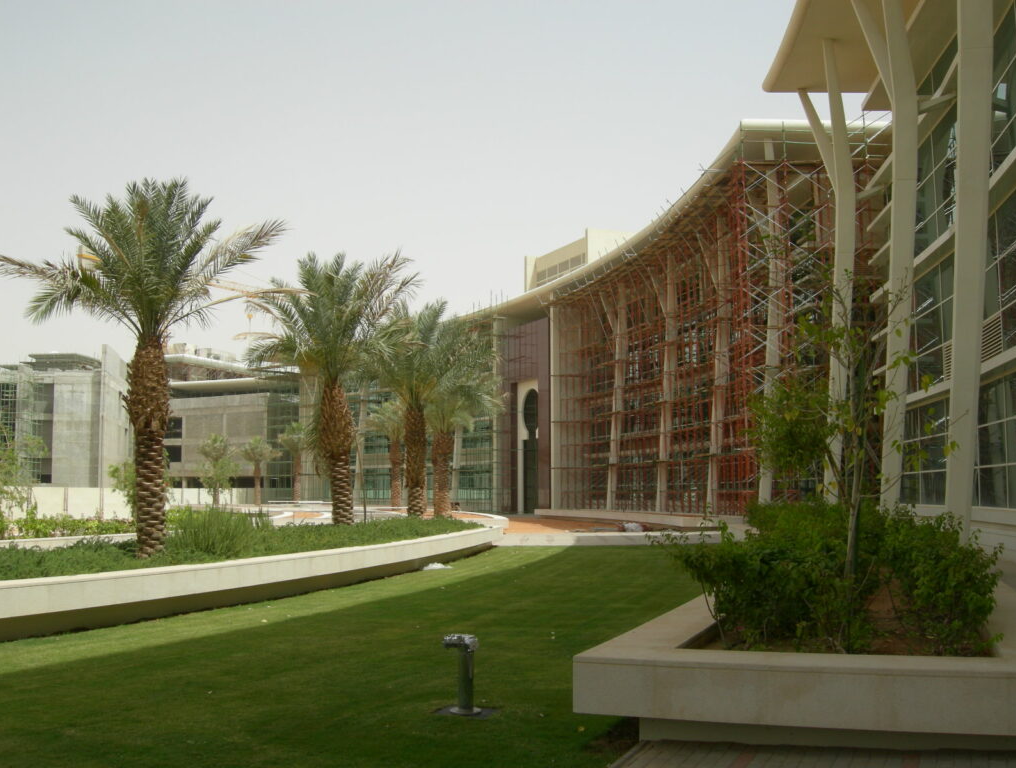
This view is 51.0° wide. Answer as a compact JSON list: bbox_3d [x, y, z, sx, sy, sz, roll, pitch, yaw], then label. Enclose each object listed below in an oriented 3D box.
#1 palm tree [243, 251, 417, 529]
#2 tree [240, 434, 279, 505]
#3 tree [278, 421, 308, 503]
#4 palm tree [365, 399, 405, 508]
[{"bbox_3d":[-3.658,0.079,22.278,3.600,5.760,3.600,0,-6,0],"label":"palm tree"},{"bbox_3d":[-17.045,6.010,73.232,2.680,4.800,2.680,0,-6,0],"label":"tree"},{"bbox_3d":[-12.721,4.726,64.244,2.290,5.060,2.290,0,-6,0],"label":"tree"},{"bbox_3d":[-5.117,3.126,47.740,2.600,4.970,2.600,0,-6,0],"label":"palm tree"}]

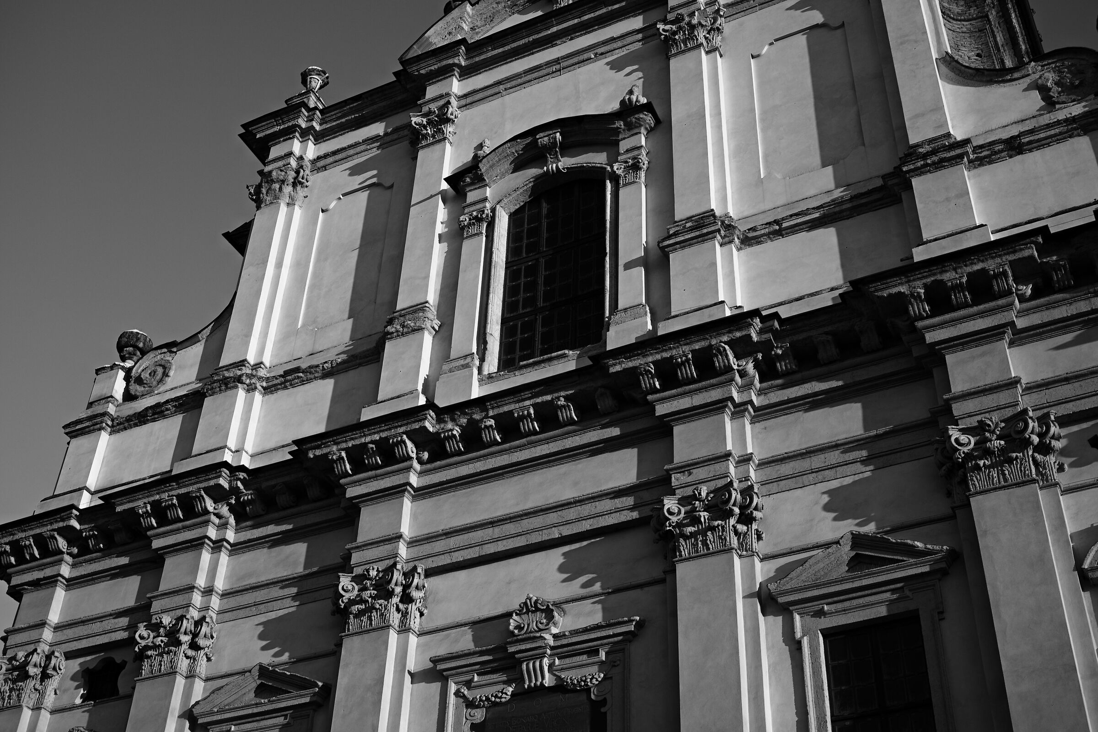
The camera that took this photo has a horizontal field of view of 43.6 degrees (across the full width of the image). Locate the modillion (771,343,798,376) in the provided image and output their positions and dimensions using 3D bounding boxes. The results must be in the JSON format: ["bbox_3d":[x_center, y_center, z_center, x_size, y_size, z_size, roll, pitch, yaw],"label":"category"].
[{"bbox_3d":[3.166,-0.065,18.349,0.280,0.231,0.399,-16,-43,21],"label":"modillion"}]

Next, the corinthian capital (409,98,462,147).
[{"bbox_3d":[-2.262,-4.559,26.575,1.131,0.826,0.580,-16,-43,21],"label":"corinthian capital"}]

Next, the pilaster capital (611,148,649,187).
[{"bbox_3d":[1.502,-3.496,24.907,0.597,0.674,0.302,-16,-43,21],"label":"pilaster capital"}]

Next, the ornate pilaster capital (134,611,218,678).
[{"bbox_3d":[-5.941,4.479,21.304,1.508,0.942,0.681,-16,-43,21],"label":"ornate pilaster capital"}]

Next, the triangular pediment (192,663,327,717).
[{"bbox_3d":[-4.227,4.765,20.197,2.291,0.754,0.464,-16,-43,21],"label":"triangular pediment"}]

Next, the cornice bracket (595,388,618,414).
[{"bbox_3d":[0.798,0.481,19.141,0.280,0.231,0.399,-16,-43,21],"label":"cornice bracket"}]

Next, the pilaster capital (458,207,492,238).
[{"bbox_3d":[-1.393,-2.633,26.052,0.660,0.560,0.270,-16,-43,21],"label":"pilaster capital"}]

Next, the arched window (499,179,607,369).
[{"bbox_3d":[0.074,-1.662,23.037,2.030,4.176,0.305,-16,-43,21],"label":"arched window"}]

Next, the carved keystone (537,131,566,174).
[{"bbox_3d":[0.067,-4.067,26.229,0.470,0.760,0.450,-16,-43,21],"label":"carved keystone"}]

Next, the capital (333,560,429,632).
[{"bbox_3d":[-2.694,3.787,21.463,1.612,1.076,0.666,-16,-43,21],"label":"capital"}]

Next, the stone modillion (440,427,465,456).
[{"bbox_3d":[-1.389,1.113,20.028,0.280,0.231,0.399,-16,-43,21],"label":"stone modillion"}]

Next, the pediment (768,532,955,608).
[{"bbox_3d":[3.799,2.457,16.938,2.291,0.754,0.464,-16,-43,21],"label":"pediment"}]

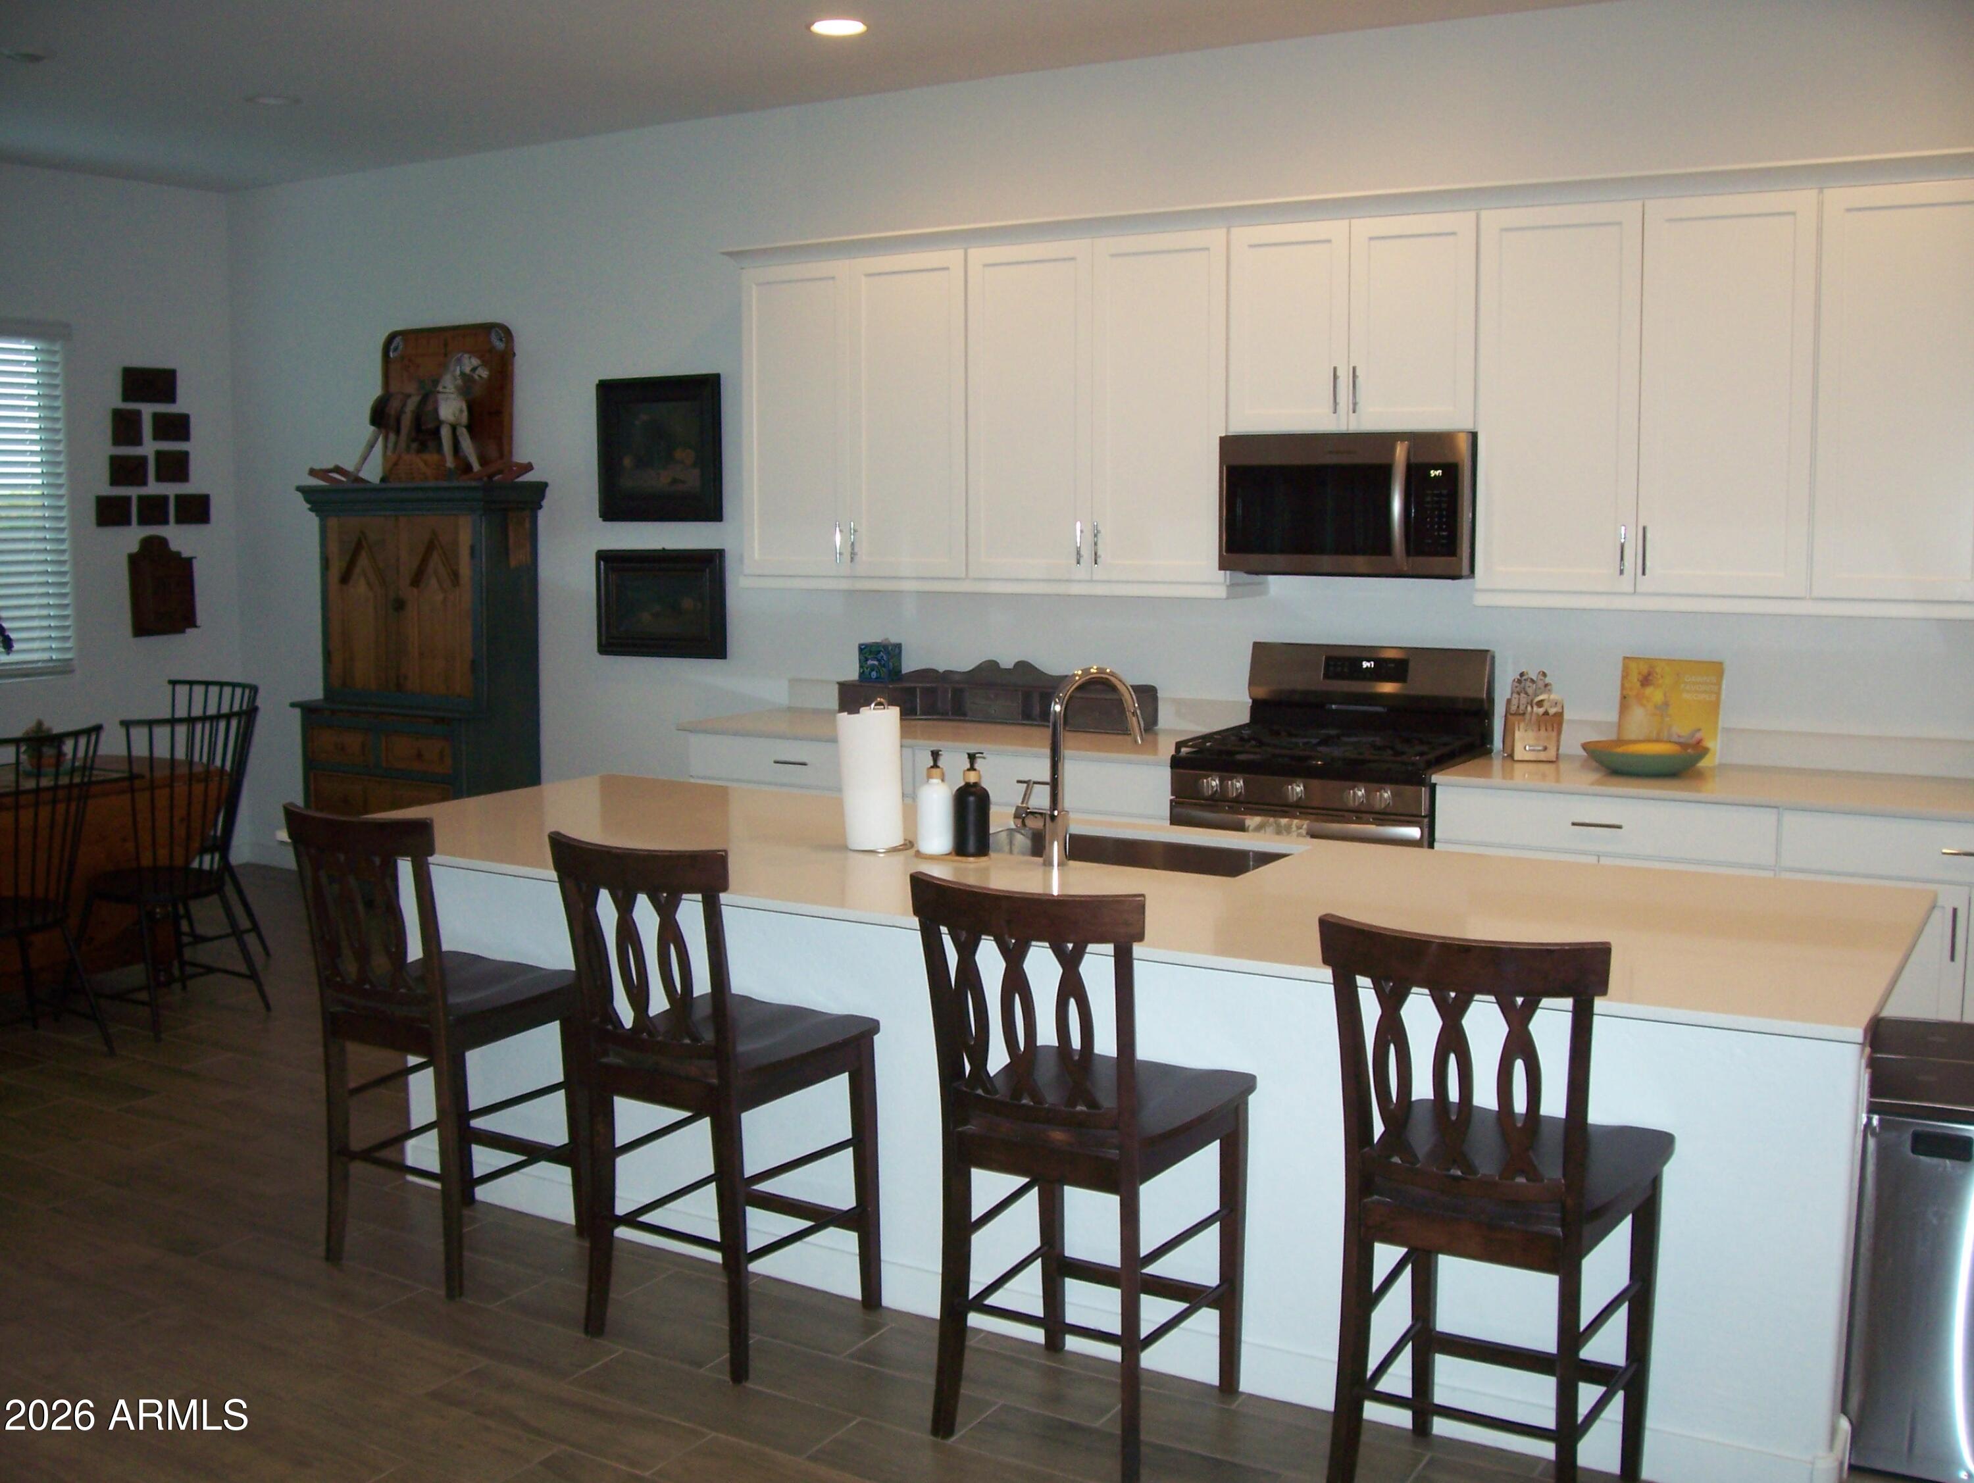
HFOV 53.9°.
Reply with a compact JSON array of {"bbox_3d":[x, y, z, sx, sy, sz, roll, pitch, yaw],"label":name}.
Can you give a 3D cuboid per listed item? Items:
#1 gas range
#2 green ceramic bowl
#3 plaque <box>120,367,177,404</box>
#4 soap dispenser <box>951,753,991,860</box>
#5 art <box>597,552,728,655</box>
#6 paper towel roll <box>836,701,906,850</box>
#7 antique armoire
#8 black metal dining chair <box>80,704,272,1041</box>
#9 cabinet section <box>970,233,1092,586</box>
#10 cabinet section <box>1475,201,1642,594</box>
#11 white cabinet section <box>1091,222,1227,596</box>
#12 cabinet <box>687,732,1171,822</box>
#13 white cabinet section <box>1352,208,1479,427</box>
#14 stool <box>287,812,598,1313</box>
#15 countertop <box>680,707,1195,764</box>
[{"bbox_3d":[1.009,0.329,5.667,0.760,1.193,0.720,4,7,31],"label":"gas range"},{"bbox_3d":[1.768,0.049,5.230,0.340,0.070,0.340,0,7,0],"label":"green ceramic bowl"},{"bbox_3d":[-3.562,-1.511,8.258,0.025,0.152,0.277,4,7,31],"label":"plaque"},{"bbox_3d":[-0.029,0.123,3.941,0.076,0.216,0.073,0,7,0],"label":"soap dispenser"},{"bbox_3d":[-1.222,-0.518,7.284,0.600,0.405,0.040,4,8,31],"label":"art"},{"bbox_3d":[-0.237,0.074,4.093,0.125,0.296,0.125,0,7,0],"label":"paper towel roll"},{"bbox_3d":[-2.296,-0.173,7.815,1.090,1.723,0.450,4,7,31],"label":"antique armoire"},{"bbox_3d":[-2.568,0.391,6.044,0.550,0.970,0.550,4,7,31],"label":"black metal dining chair"},{"bbox_3d":[0.209,-1.052,6.274,0.452,1.053,0.320,4,8,30],"label":"cabinet section"},{"bbox_3d":[1.636,-0.946,5.450,0.449,1.053,0.320,4,8,30],"label":"cabinet section"},{"bbox_3d":[0.598,-1.025,6.051,0.452,1.053,0.320,4,8,30],"label":"white cabinet section"},{"bbox_3d":[-0.073,0.431,6.357,1.807,0.880,0.624,4,8,31],"label":"cabinet"},{"bbox_3d":[1.280,-1.201,5.627,0.379,0.600,0.320,4,8,30],"label":"white cabinet section"},{"bbox_3d":[-1.169,0.620,4.150,0.460,1.020,0.530,4,8,31],"label":"stool"},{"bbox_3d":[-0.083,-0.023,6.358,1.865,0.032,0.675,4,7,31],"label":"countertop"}]

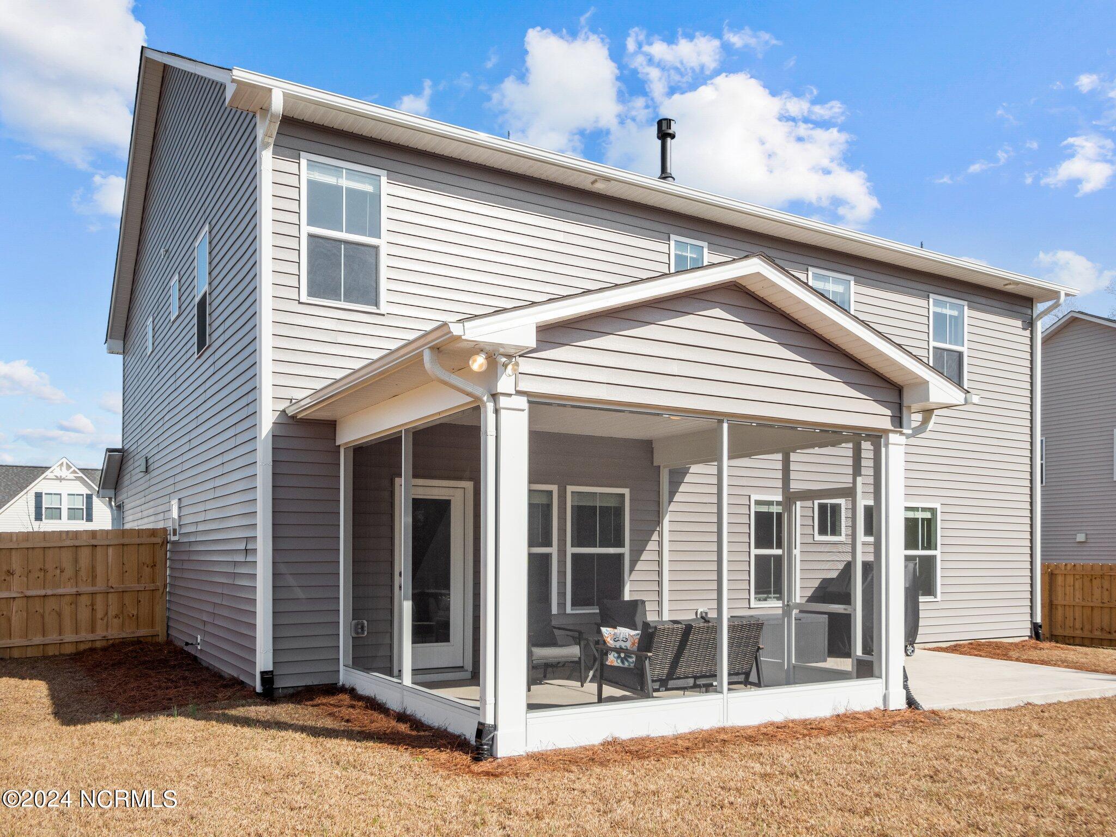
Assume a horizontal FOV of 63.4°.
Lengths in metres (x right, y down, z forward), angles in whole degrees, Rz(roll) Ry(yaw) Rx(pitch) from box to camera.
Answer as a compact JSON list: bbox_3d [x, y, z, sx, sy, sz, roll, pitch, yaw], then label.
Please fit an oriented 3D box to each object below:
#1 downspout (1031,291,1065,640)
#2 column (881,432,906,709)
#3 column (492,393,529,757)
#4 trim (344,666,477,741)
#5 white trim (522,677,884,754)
[{"bbox_3d":[8.283,0.824,15.222,0.110,5.855,0.500,1,-2,-31],"label":"downspout"},{"bbox_3d":[3.134,1.447,8.575,0.225,2.586,0.225,1,-3,-31],"label":"column"},{"bbox_3d":[-0.376,1.134,6.524,0.225,2.566,0.225,1,-3,-31],"label":"column"},{"bbox_3d":[-1.357,2.472,8.015,0.080,0.250,3.340,4,-8,-31],"label":"trim"},{"bbox_3d":[1.386,2.425,7.527,3.805,0.290,0.080,4,-8,-30],"label":"white trim"}]

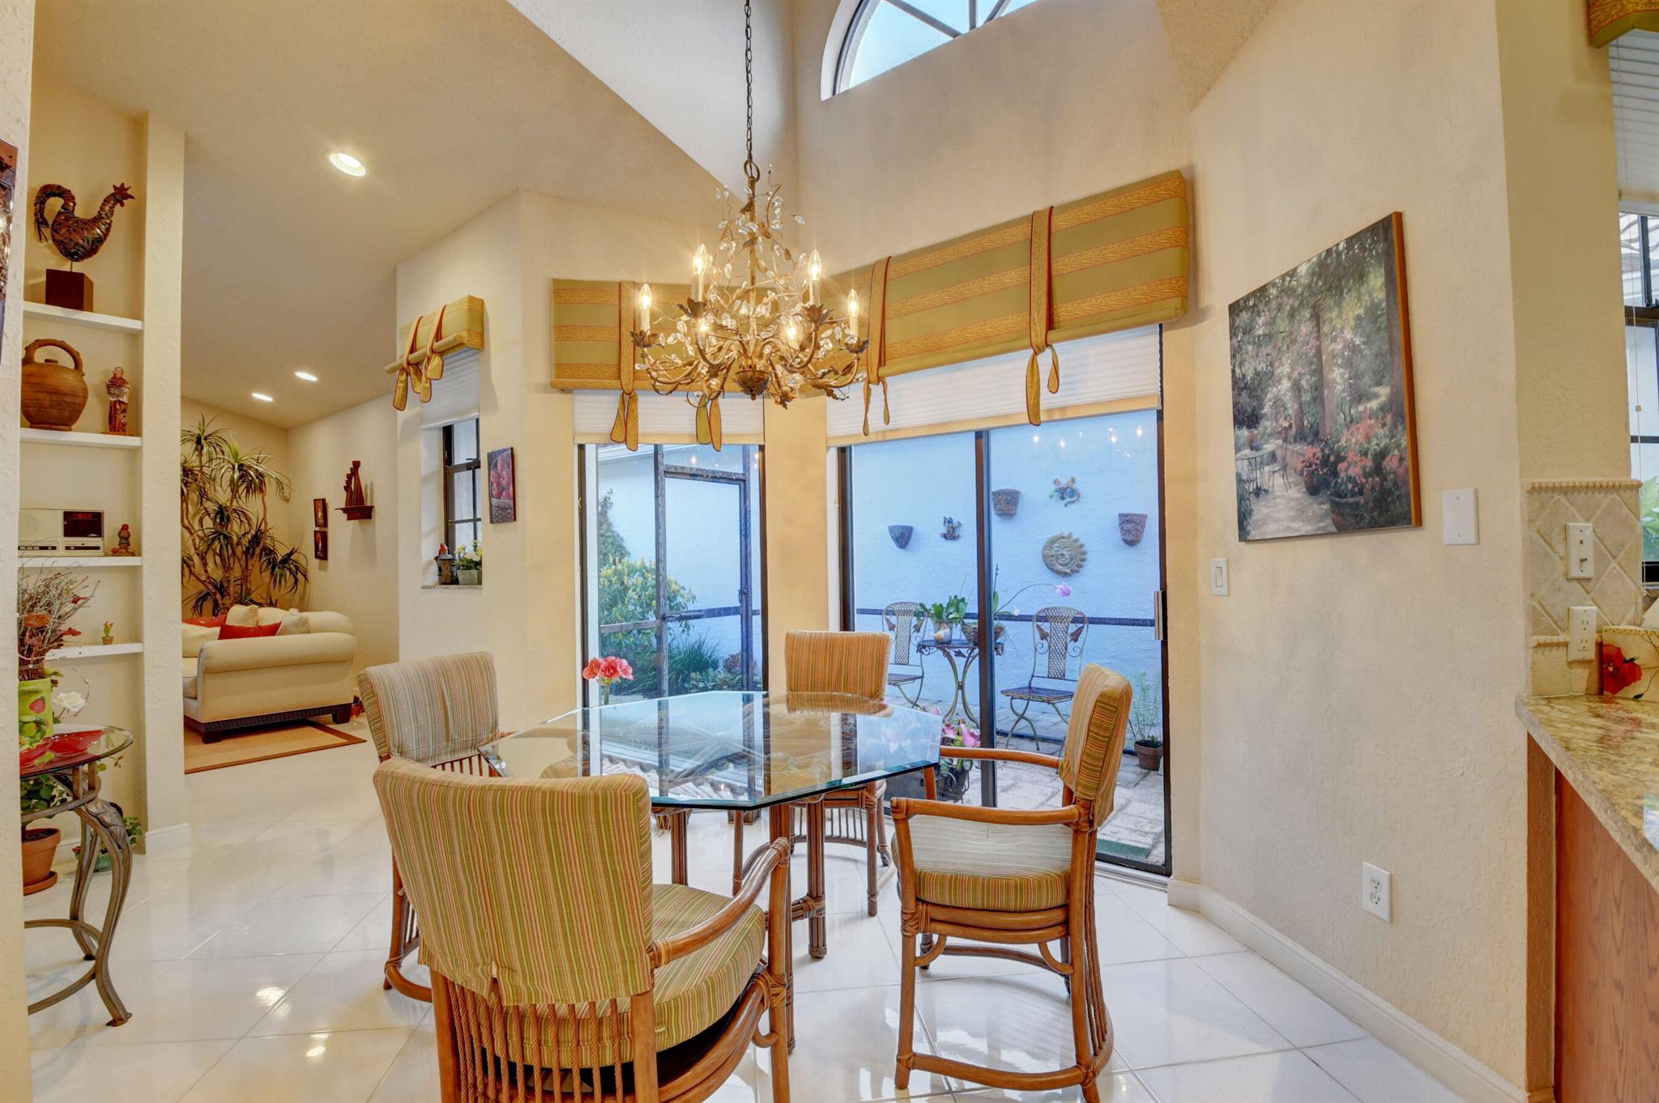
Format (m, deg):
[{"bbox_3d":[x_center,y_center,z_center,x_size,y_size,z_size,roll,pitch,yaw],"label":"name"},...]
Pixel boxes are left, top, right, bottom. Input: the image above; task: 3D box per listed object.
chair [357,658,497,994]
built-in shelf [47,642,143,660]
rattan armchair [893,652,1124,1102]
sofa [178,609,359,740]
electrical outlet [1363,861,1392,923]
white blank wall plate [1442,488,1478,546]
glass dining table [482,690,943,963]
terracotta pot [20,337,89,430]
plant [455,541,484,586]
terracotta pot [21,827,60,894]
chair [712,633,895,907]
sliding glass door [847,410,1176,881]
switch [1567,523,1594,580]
[{"bbox_3d":[-1.004,0.791,2.080,0.540,0.920,0.560,-1,-2,21],"label":"chair"},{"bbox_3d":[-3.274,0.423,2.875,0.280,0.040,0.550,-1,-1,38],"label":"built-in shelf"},{"bbox_3d":[0.456,0.763,1.744,0.540,0.920,0.560,-1,-1,14],"label":"rattan armchair"},{"bbox_3d":[-5.016,0.955,5.919,2.150,0.880,0.970,-1,-1,38],"label":"sofa"},{"bbox_3d":[1.355,0.848,1.710,0.009,0.122,0.077,-1,-1,-8],"label":"electrical outlet"},{"bbox_3d":[1.342,-0.073,1.470,0.008,0.117,0.072,-1,-1,-9],"label":"white blank wall plate"},{"bbox_3d":[-0.296,0.901,2.038,1.220,0.740,1.220,-1,-1,10],"label":"glass dining table"},{"bbox_3d":[-3.214,-0.693,2.860,0.200,0.385,0.205,-2,-2,43],"label":"terracotta pot"},{"bbox_3d":[-2.022,0.063,3.925,0.190,0.250,0.160,-2,-2,36],"label":"plant"},{"bbox_3d":[-3.161,1.225,2.725,0.220,0.200,0.220,-1,-1,39],"label":"terracotta pot"},{"bbox_3d":[-0.017,0.818,2.720,0.600,0.915,0.620,-1,-1,15],"label":"chair"},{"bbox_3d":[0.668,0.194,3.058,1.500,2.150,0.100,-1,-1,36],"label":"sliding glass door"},{"bbox_3d":[1.549,0.001,1.425,0.071,0.115,0.011,-1,-1,-10],"label":"switch"}]

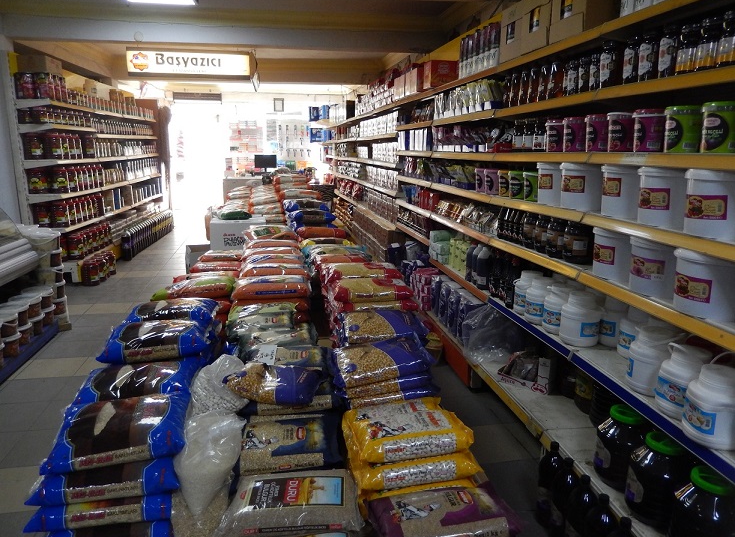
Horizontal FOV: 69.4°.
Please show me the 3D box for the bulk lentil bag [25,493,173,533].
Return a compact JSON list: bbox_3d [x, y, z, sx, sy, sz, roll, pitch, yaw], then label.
[{"bbox_3d":[-0.782,0.657,1.635,0.405,0.093,0.280,-2,13,-9],"label":"bulk lentil bag"}]

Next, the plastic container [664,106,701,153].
[{"bbox_3d":[1.161,-0.503,1.932,0.116,0.166,0.116,-3,13,-14],"label":"plastic container"}]

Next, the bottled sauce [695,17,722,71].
[{"bbox_3d":[1.015,-0.660,1.571,0.068,0.146,0.068,-9,16,-36],"label":"bottled sauce"}]

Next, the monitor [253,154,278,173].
[{"bbox_3d":[-1.947,-2.003,10.200,0.420,0.370,0.180,-2,13,-9],"label":"monitor"}]

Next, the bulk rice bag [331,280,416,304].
[{"bbox_3d":[0.016,0.131,3.105,0.450,0.090,0.290,-3,13,-11],"label":"bulk rice bag"}]

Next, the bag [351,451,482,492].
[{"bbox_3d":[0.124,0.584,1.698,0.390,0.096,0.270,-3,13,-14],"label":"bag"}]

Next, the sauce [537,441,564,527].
[{"bbox_3d":[0.795,0.922,2.289,0.115,0.366,0.115,-8,15,-31],"label":"sauce"}]

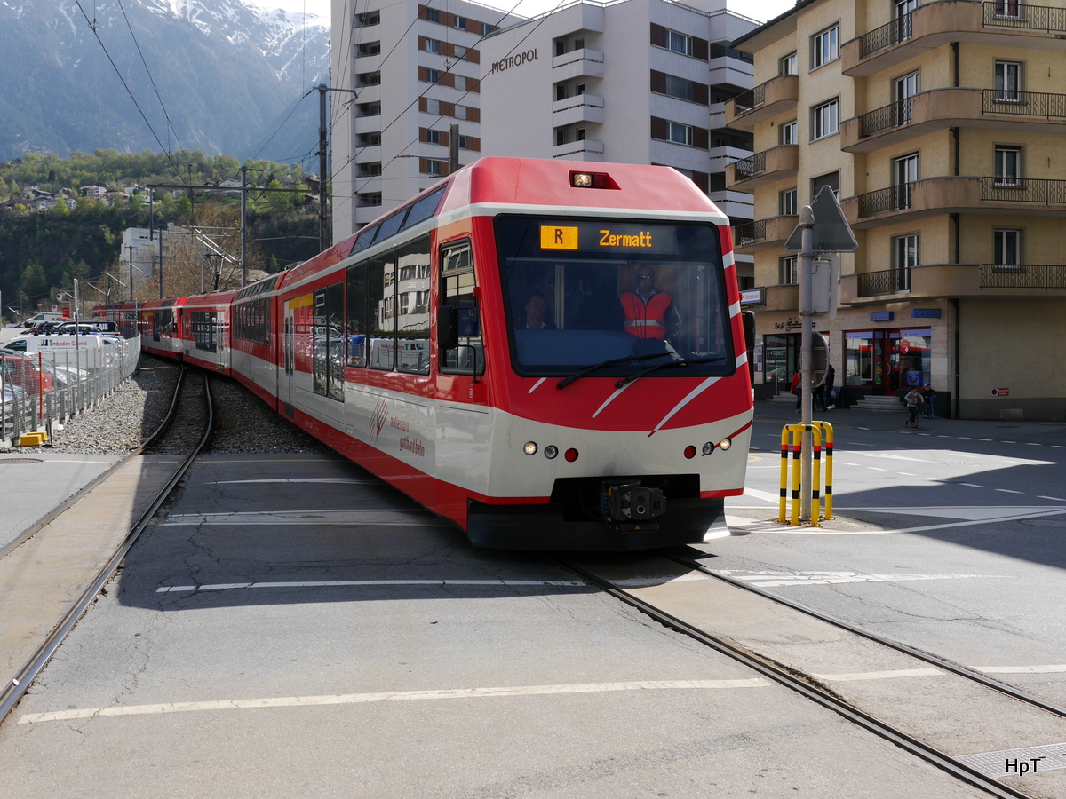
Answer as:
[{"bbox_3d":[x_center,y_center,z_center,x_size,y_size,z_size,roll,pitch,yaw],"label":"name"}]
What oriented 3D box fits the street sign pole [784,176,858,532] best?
[{"bbox_3d":[3.090,-0.520,12.580,0.840,3.630,0.420,0,2,18],"label":"street sign pole"}]

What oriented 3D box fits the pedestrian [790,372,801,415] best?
[{"bbox_3d":[9.570,-0.280,42.000,0.550,1.630,0.450,-2,2,-38],"label":"pedestrian"}]

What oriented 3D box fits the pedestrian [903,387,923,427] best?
[{"bbox_3d":[10.670,0.210,32.800,0.550,1.180,0.500,-1,2,-36],"label":"pedestrian"}]

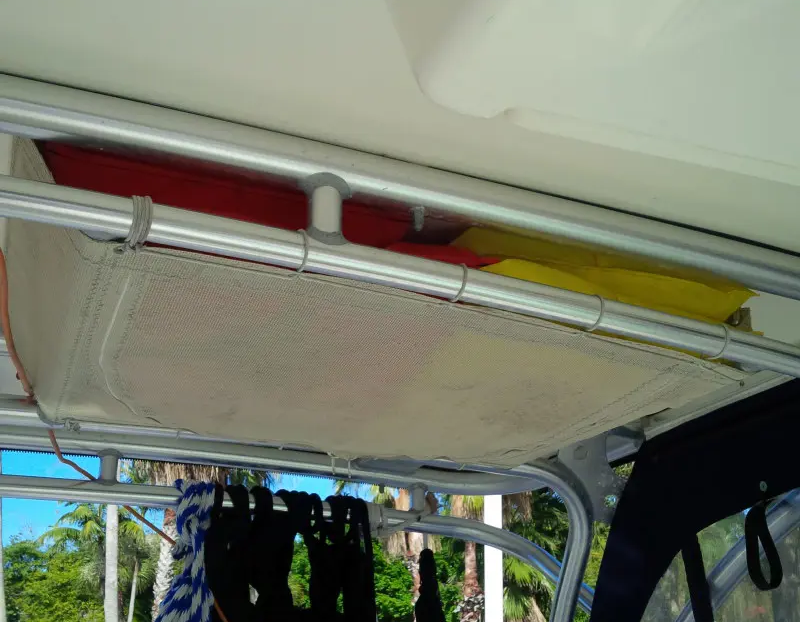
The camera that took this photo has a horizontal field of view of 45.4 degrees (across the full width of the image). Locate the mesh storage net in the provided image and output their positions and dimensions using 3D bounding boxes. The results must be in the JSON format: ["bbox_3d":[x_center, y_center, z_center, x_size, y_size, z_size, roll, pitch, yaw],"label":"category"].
[{"bbox_3d":[-0.073,0.052,1.422,0.977,0.155,0.745,9,-23,-20],"label":"mesh storage net"}]

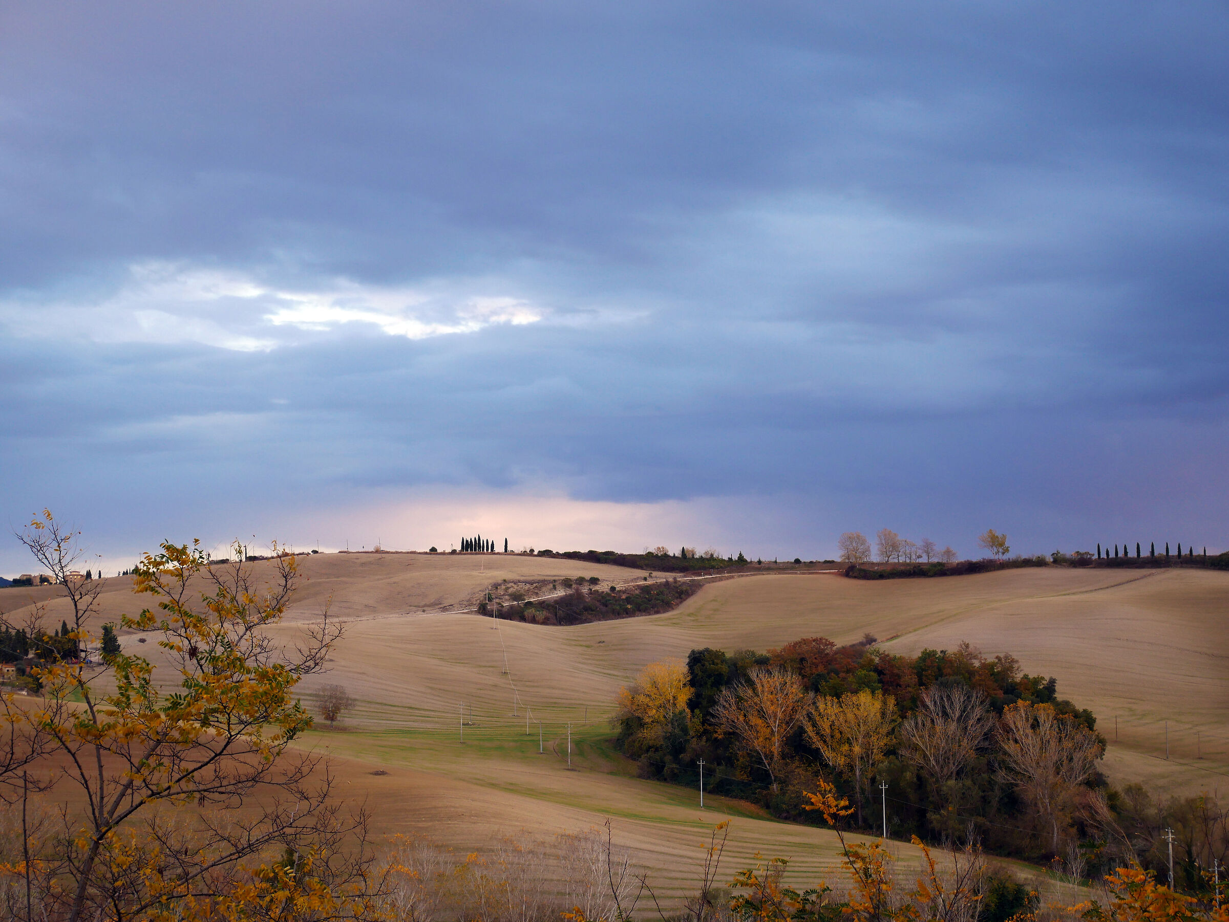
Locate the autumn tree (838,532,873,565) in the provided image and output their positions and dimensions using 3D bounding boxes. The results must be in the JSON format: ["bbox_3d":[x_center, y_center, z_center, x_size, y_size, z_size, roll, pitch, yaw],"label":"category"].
[{"bbox_3d":[98.598,35.845,930.000,13.749,13.552,12.500,0,-3,6],"label":"autumn tree"}]

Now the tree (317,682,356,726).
[{"bbox_3d":[-73.369,64.435,600.000,10.644,11.531,10.000,0,-3,-7],"label":"tree"}]

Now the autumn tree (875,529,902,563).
[{"bbox_3d":[112.150,35.059,930.000,10.500,14.338,10.500,0,-3,7],"label":"autumn tree"}]

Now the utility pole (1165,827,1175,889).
[{"bbox_3d":[78.327,56.329,320.000,1.600,9.664,0.450,2,-3,-28],"label":"utility pole"}]

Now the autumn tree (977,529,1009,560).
[{"bbox_3d":[151.731,33.825,910.000,12.876,13.069,12.000,-1,-3,9],"label":"autumn tree"}]

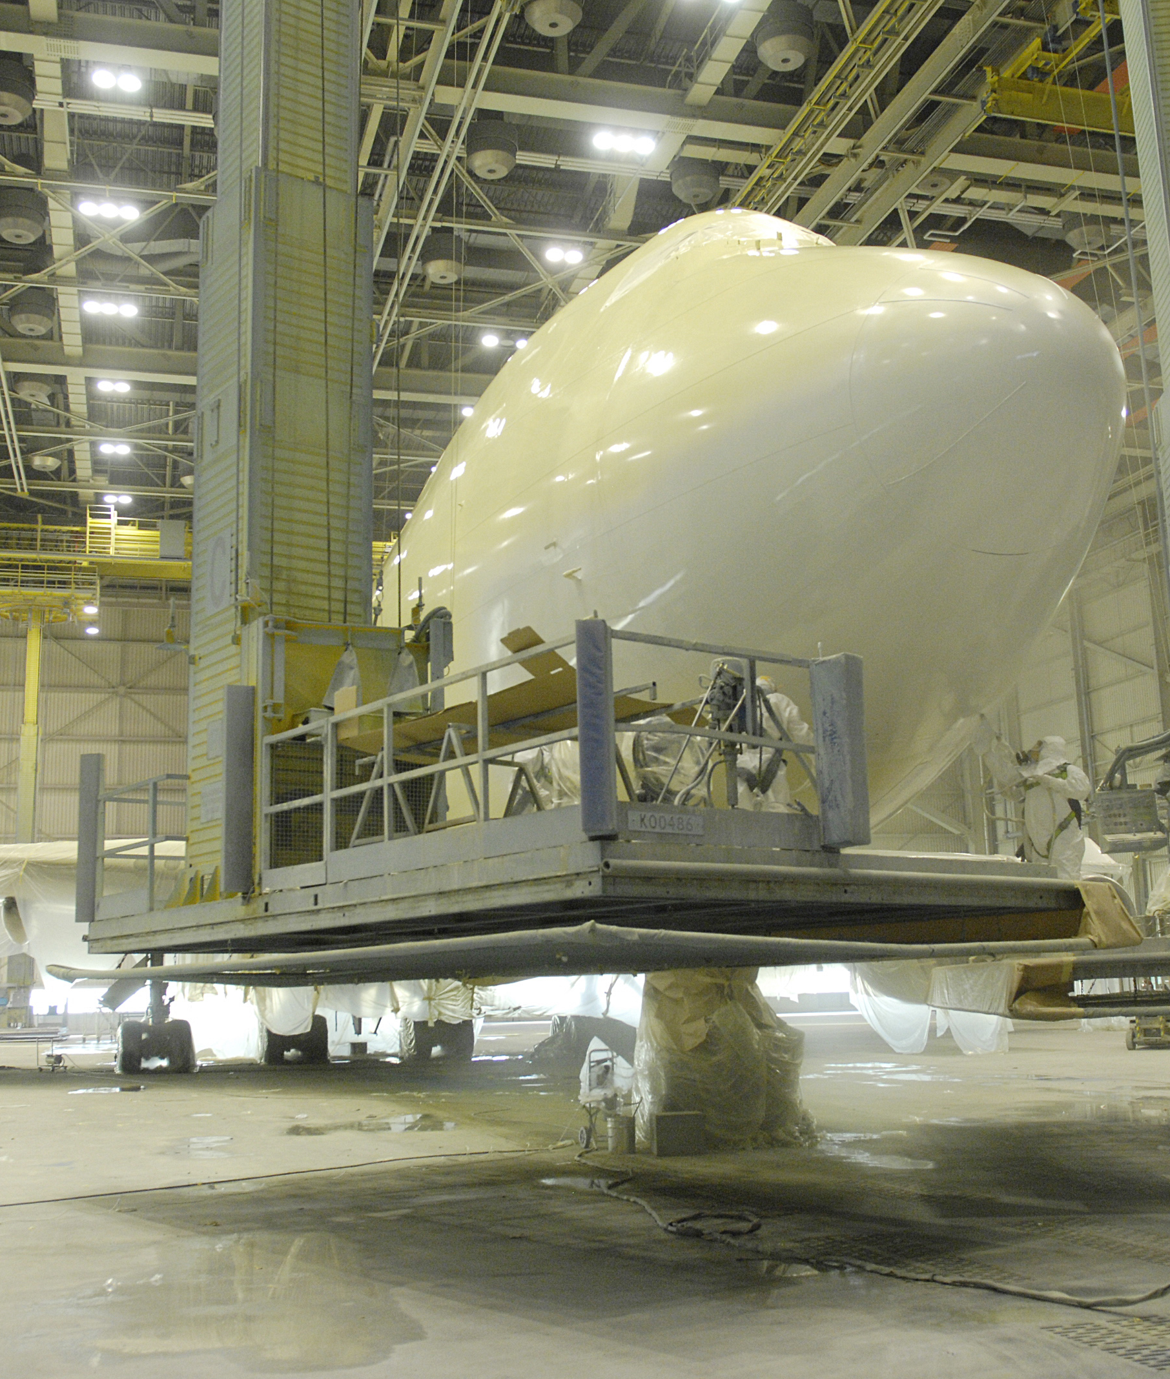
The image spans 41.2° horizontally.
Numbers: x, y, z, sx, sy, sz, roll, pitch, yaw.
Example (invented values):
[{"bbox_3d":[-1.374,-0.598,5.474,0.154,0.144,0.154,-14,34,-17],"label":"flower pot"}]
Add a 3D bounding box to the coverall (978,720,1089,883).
[{"bbox_3d":[3.888,1.194,13.244,0.850,1.850,0.600,-3,-11,5],"label":"coverall"}]

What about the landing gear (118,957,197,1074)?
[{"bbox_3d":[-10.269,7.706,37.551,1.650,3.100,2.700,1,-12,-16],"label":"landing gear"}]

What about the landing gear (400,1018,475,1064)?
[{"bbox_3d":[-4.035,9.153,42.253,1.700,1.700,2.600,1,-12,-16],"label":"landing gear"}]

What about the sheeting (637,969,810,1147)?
[{"bbox_3d":[1.454,3.833,17.173,1.550,2.200,1.550,1,-12,-16],"label":"sheeting"}]

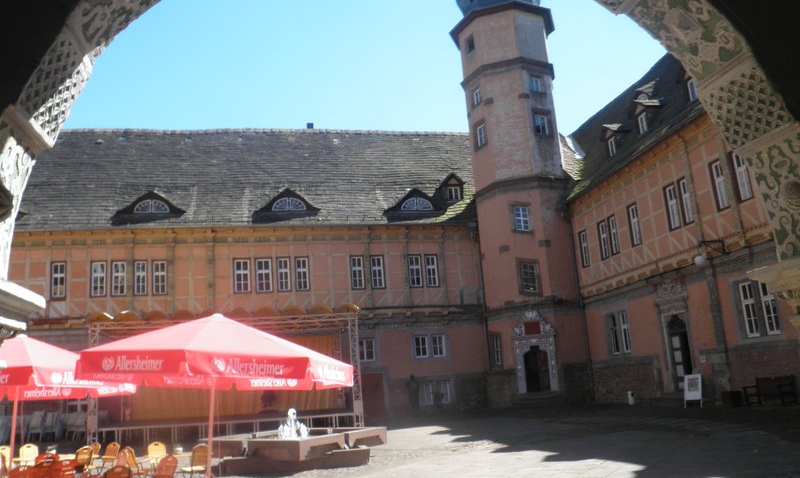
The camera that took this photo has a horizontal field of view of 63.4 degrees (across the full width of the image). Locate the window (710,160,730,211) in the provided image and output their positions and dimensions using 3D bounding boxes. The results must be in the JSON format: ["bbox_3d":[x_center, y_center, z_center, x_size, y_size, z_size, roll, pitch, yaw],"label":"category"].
[{"bbox_3d":[11.140,-1.863,22.527,0.150,1.780,0.720,-1,-13,-12],"label":"window"}]

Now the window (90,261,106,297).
[{"bbox_3d":[-13.488,1.813,28.995,0.645,1.627,0.160,-1,-13,-14],"label":"window"}]

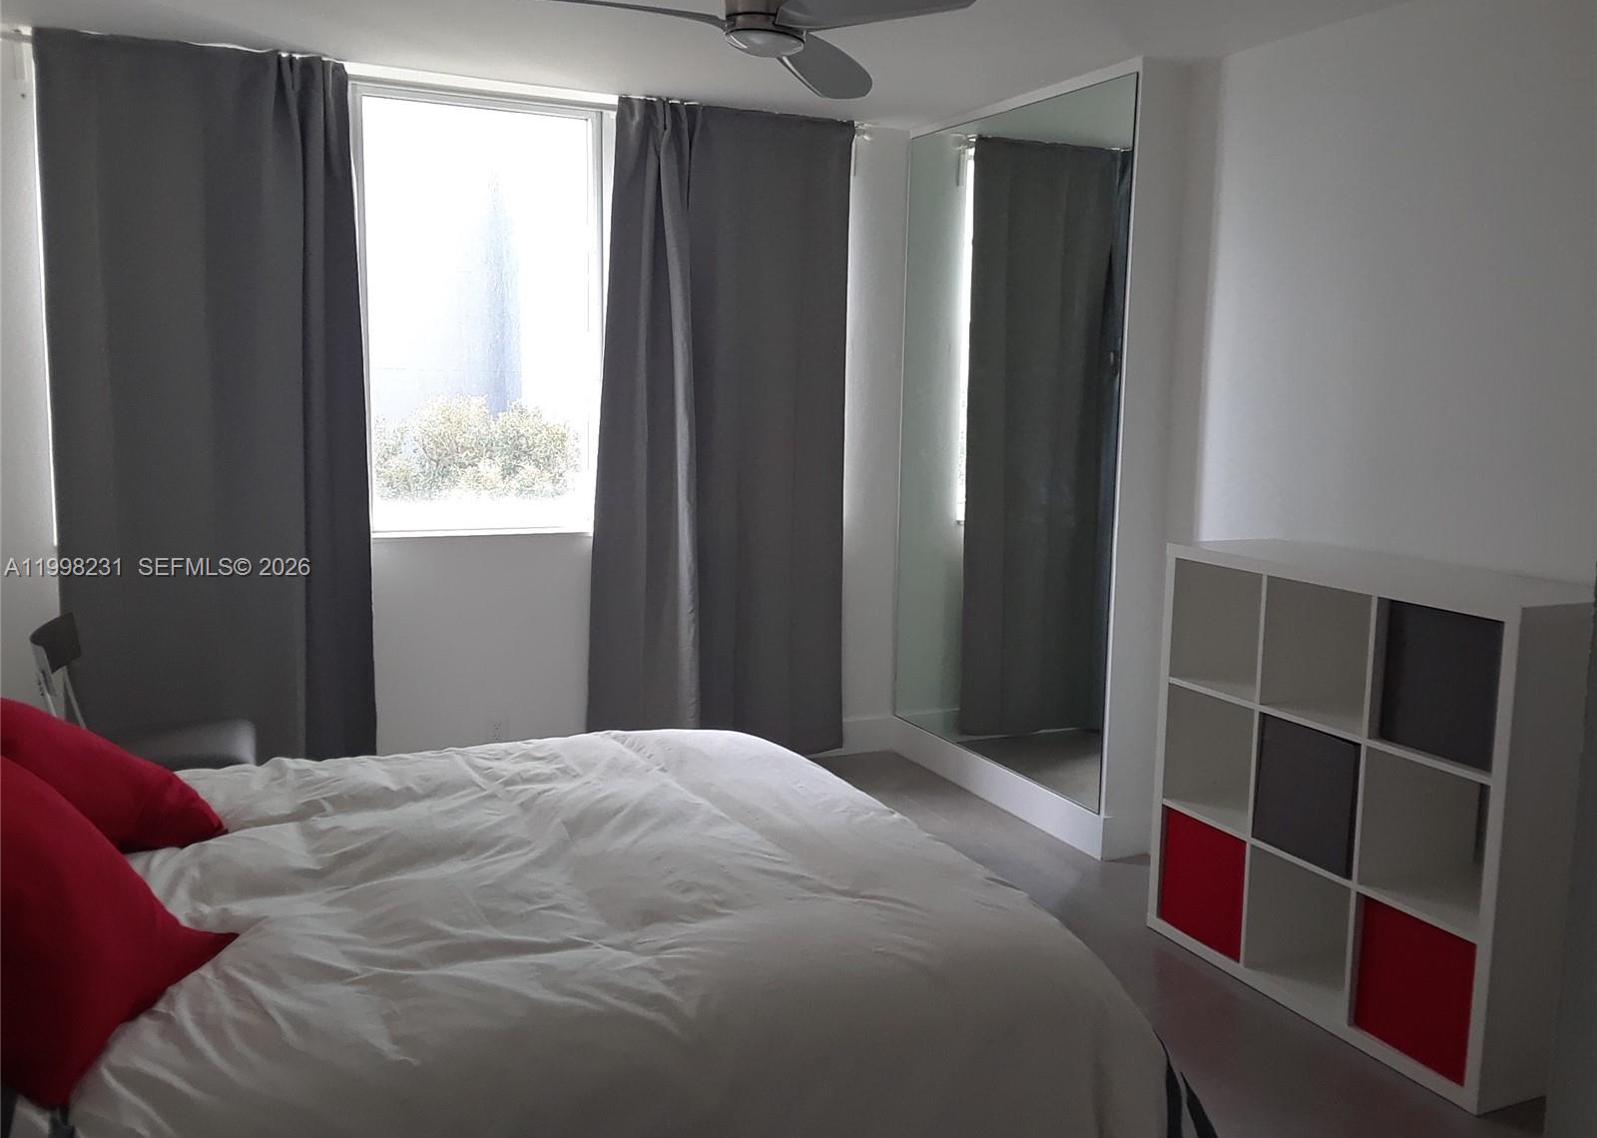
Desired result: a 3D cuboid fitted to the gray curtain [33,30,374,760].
[{"bbox_3d":[-1.858,-0.384,4.416,0.950,2.450,0.119,-3,9,-26],"label":"gray curtain"}]

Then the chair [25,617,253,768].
[{"bbox_3d":[-1.888,0.558,4.049,0.535,0.782,0.455,-2,8,-19],"label":"chair"}]

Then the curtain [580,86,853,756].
[{"bbox_3d":[-0.271,-0.460,5.190,1.079,2.450,0.119,-3,9,-26],"label":"curtain"}]

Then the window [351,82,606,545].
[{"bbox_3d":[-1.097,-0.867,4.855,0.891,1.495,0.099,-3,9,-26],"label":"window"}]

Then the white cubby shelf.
[{"bbox_3d":[1.405,0.540,3.457,0.381,1.102,1.109,-2,9,-24],"label":"white cubby shelf"}]

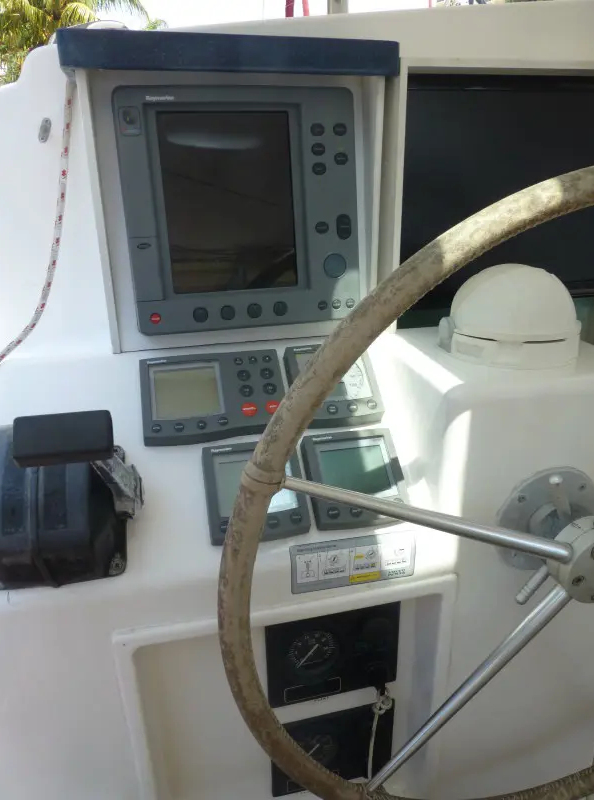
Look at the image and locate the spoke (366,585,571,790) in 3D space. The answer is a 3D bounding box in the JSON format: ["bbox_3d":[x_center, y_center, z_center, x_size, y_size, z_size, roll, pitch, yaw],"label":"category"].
[{"bbox_3d":[0.196,0.341,0.649,0.020,0.342,0.020,36,9,-24],"label":"spoke"}]

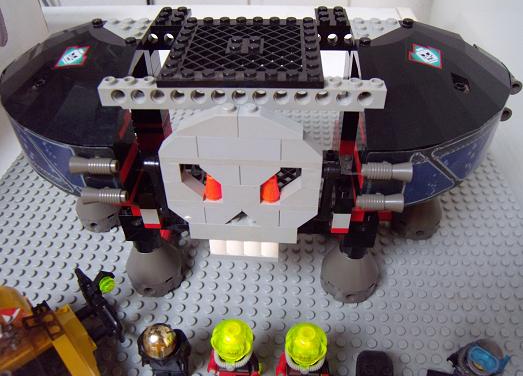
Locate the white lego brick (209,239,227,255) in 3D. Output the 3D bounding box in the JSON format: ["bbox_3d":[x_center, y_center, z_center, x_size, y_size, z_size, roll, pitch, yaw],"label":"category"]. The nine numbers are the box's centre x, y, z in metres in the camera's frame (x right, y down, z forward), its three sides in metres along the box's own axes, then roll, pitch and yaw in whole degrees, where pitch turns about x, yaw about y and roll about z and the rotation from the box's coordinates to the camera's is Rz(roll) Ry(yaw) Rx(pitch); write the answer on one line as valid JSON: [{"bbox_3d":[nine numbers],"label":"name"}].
[{"bbox_3d":[-0.020,0.026,0.202,0.008,0.010,0.008,1,41,3],"label":"white lego brick"}]

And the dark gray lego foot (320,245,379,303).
[{"bbox_3d":[0.051,0.043,0.239,0.032,0.027,0.032,1,41,3],"label":"dark gray lego foot"}]

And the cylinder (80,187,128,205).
[{"bbox_3d":[-0.065,0.003,0.175,0.020,0.008,0.008,1,41,3],"label":"cylinder"}]

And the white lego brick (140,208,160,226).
[{"bbox_3d":[-0.052,0.011,0.201,0.008,0.010,0.008,1,42,3],"label":"white lego brick"}]

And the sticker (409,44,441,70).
[{"bbox_3d":[0.071,-0.056,0.182,0.019,0.001,0.018,-32,63,-30],"label":"sticker"}]

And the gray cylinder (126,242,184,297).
[{"bbox_3d":[-0.062,0.041,0.245,0.032,0.027,0.032,1,41,3],"label":"gray cylinder"}]

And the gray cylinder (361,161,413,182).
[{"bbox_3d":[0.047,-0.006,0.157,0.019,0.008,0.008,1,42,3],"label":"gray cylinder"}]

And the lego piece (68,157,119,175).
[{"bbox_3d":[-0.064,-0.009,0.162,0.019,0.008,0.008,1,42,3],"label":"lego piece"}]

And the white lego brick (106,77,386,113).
[{"bbox_3d":[-0.008,-0.038,0.167,0.112,0.011,0.008,1,41,3],"label":"white lego brick"}]

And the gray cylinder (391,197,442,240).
[{"bbox_3d":[0.101,0.012,0.270,0.032,0.029,0.032,1,42,3],"label":"gray cylinder"}]

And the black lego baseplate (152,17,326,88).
[{"bbox_3d":[-0.007,-0.061,0.184,0.064,0.005,0.064,1,41,3],"label":"black lego baseplate"}]

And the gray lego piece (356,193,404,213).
[{"bbox_3d":[0.048,0.005,0.171,0.019,0.008,0.008,1,41,3],"label":"gray lego piece"}]

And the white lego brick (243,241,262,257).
[{"bbox_3d":[-0.004,0.026,0.201,0.008,0.010,0.008,1,42,3],"label":"white lego brick"}]

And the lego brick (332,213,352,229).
[{"bbox_3d":[0.037,0.013,0.198,0.008,0.010,0.008,1,41,3],"label":"lego brick"}]

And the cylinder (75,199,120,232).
[{"bbox_3d":[-0.108,0.009,0.283,0.032,0.027,0.032,1,41,3],"label":"cylinder"}]

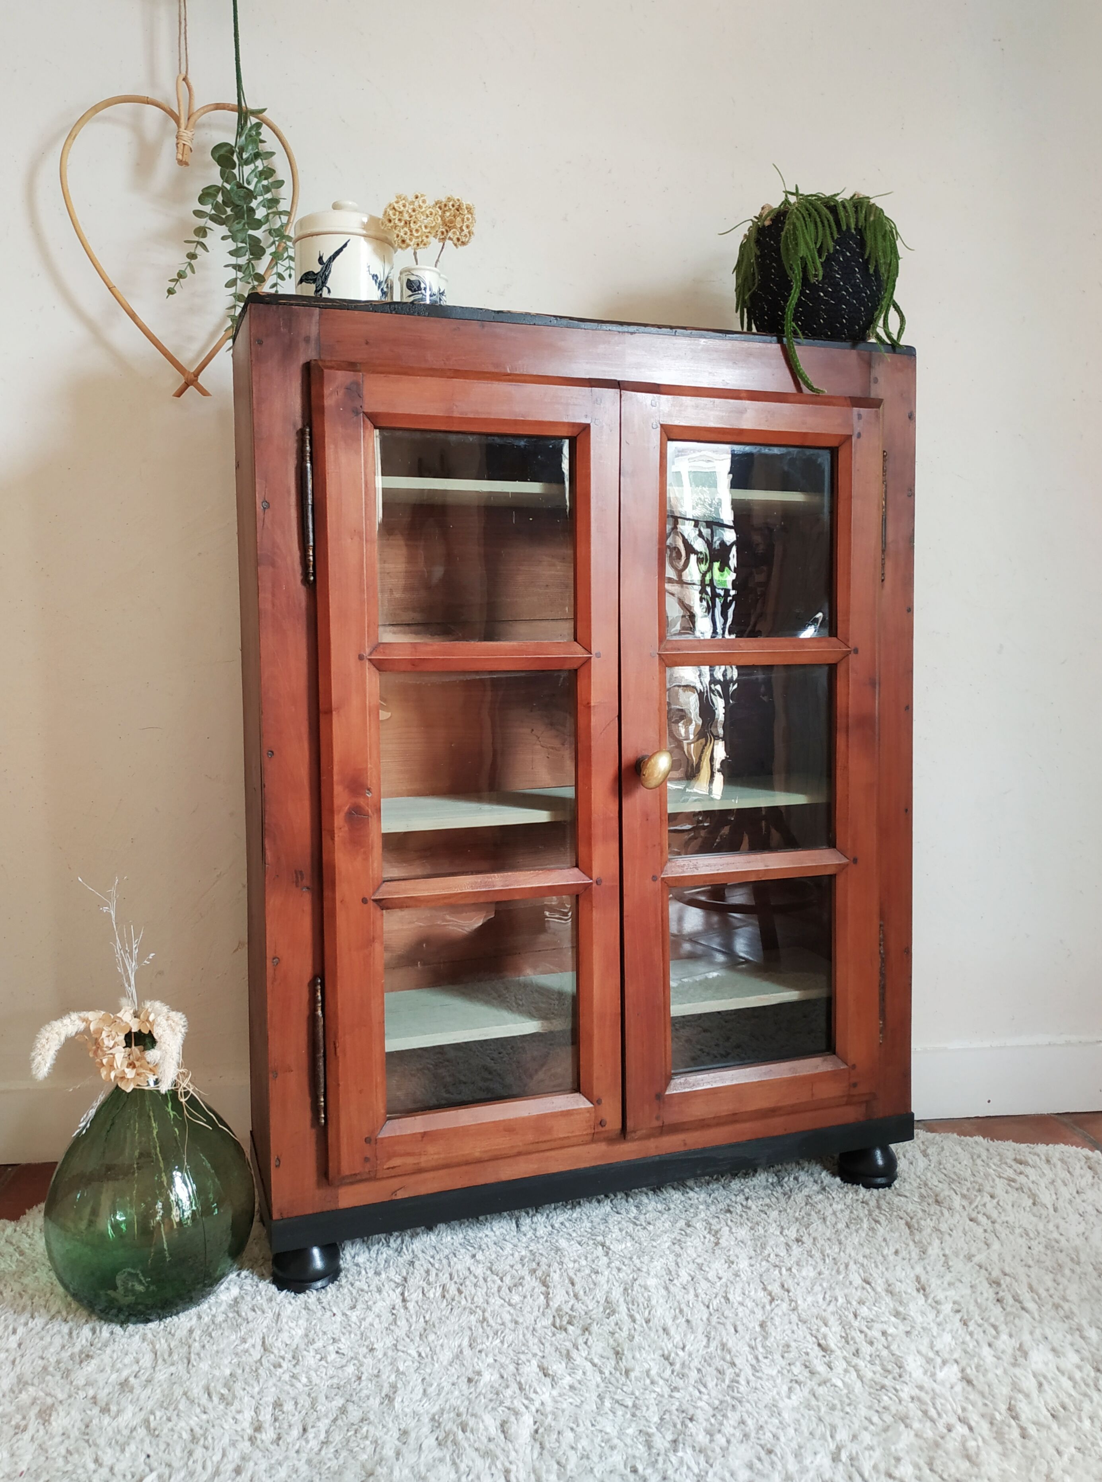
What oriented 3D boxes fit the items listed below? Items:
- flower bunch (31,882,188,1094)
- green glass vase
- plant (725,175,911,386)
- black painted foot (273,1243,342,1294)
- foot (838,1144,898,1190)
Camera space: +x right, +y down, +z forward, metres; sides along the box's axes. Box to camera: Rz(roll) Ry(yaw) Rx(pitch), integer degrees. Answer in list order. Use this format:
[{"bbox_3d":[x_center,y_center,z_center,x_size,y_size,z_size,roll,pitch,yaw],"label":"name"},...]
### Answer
[{"bbox_3d":[-0.517,0.287,1.199,0.183,0.251,0.132,-2,4,-24],"label":"flower bunch"},{"bbox_3d":[-0.472,0.497,1.210,0.231,0.321,0.231,-2,4,-22],"label":"green glass vase"},{"bbox_3d":[0.378,-0.644,1.451,0.238,0.286,0.224,0,4,0],"label":"plant"},{"bbox_3d":[-0.320,0.666,1.340,0.087,0.065,0.087,-2,5,-18],"label":"black painted foot"},{"bbox_3d":[0.463,0.599,1.494,0.080,0.060,0.080,-2,4,-18],"label":"foot"}]

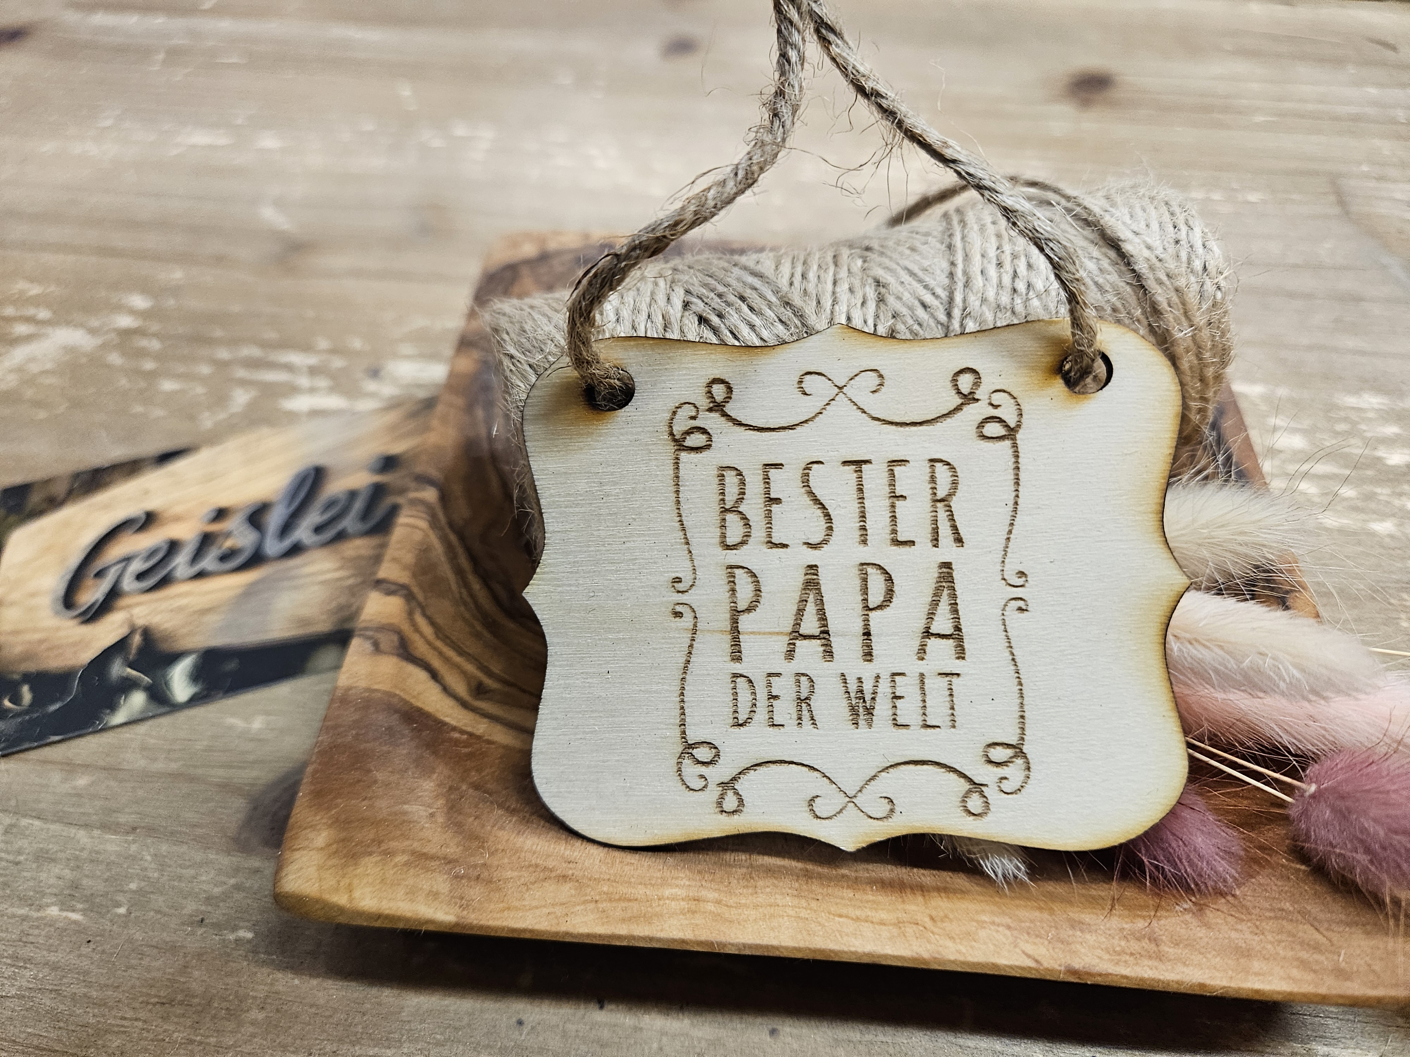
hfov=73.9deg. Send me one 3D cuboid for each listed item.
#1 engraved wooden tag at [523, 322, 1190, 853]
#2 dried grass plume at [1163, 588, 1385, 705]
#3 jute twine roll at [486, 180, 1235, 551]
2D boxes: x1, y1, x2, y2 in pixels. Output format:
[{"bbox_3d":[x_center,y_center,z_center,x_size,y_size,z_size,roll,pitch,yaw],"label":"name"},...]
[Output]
[{"bbox_3d":[0.021,0.009,0.141,0.098,0.003,0.079,-1,91,6],"label":"engraved wooden tag"},{"bbox_3d":[0.084,0.018,0.145,0.041,0.015,0.015,9,54,5],"label":"dried grass plume"},{"bbox_3d":[0.024,-0.025,0.165,0.116,0.046,0.046,-8,53,4],"label":"jute twine roll"}]

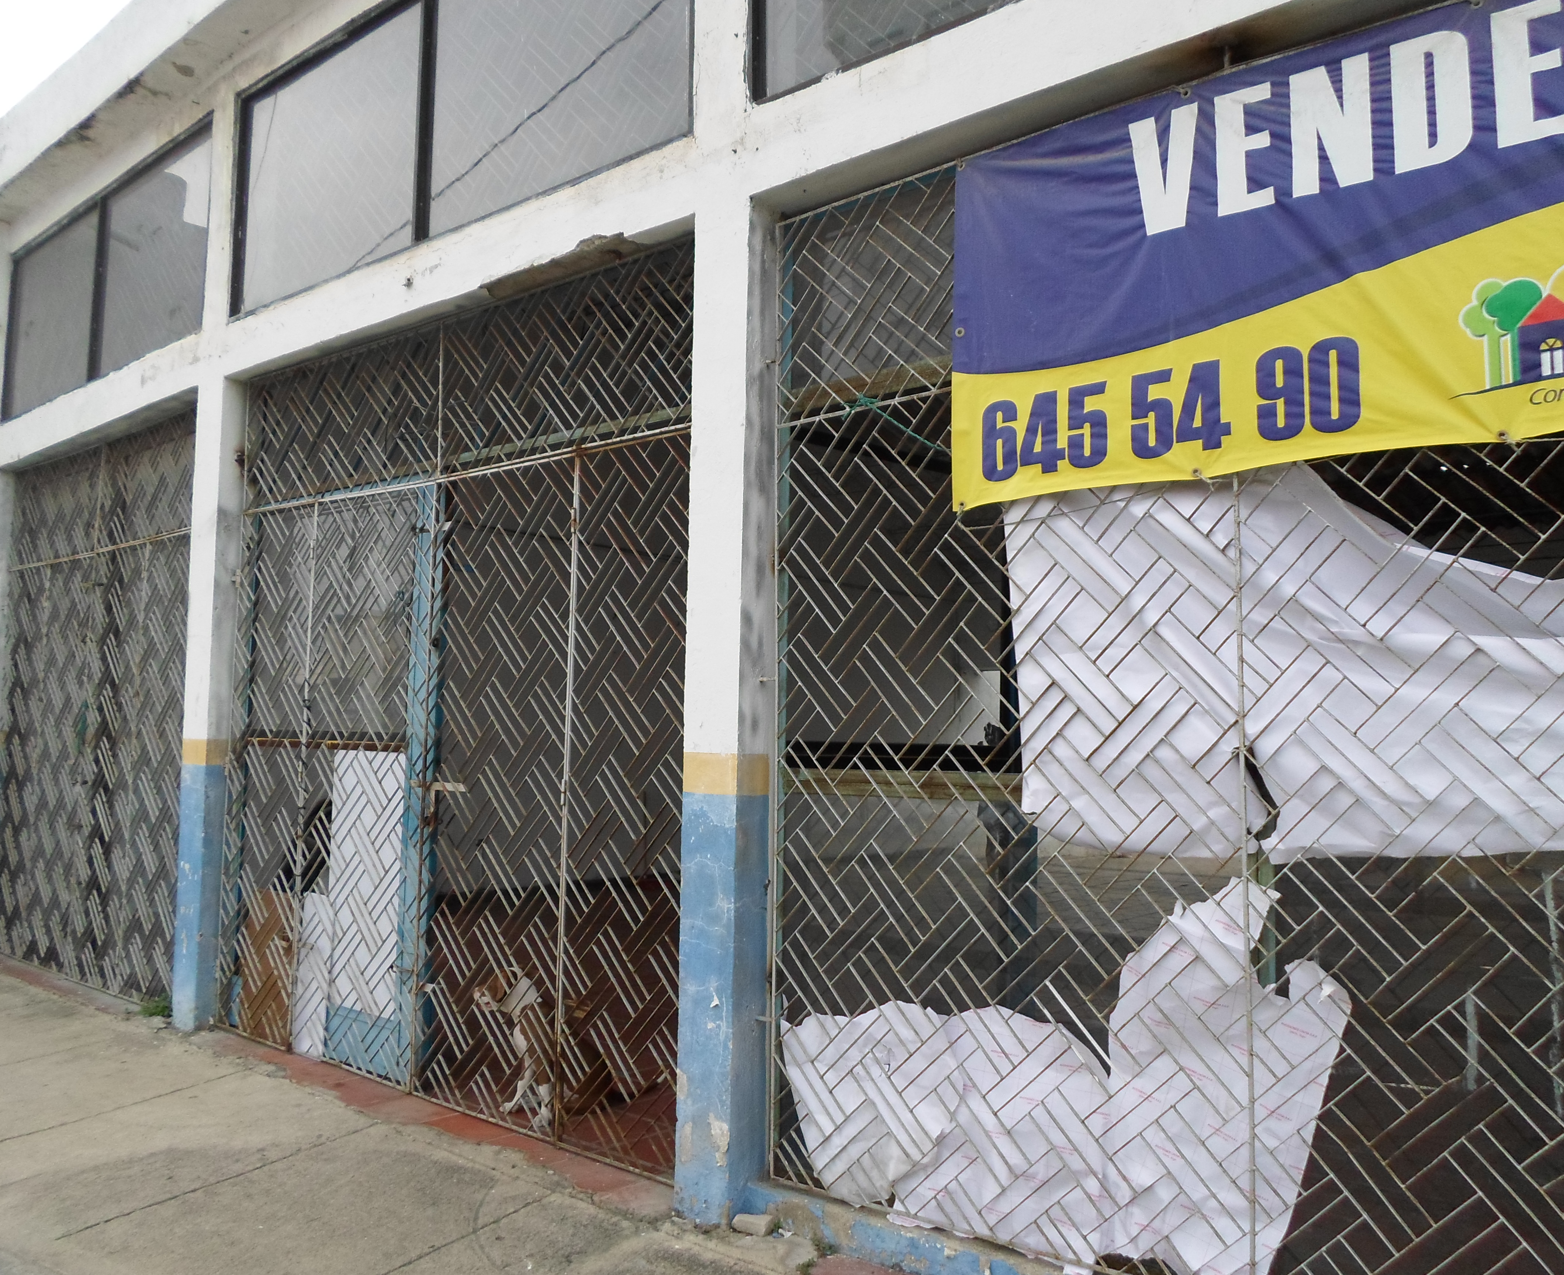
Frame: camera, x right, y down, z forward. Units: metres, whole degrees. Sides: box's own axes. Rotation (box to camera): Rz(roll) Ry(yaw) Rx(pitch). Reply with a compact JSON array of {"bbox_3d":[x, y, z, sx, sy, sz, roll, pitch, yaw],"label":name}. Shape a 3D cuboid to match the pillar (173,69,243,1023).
[{"bbox_3d":[-2.649,-0.419,5.851,0.232,4.406,0.200,-3,-6,39],"label":"pillar"}]

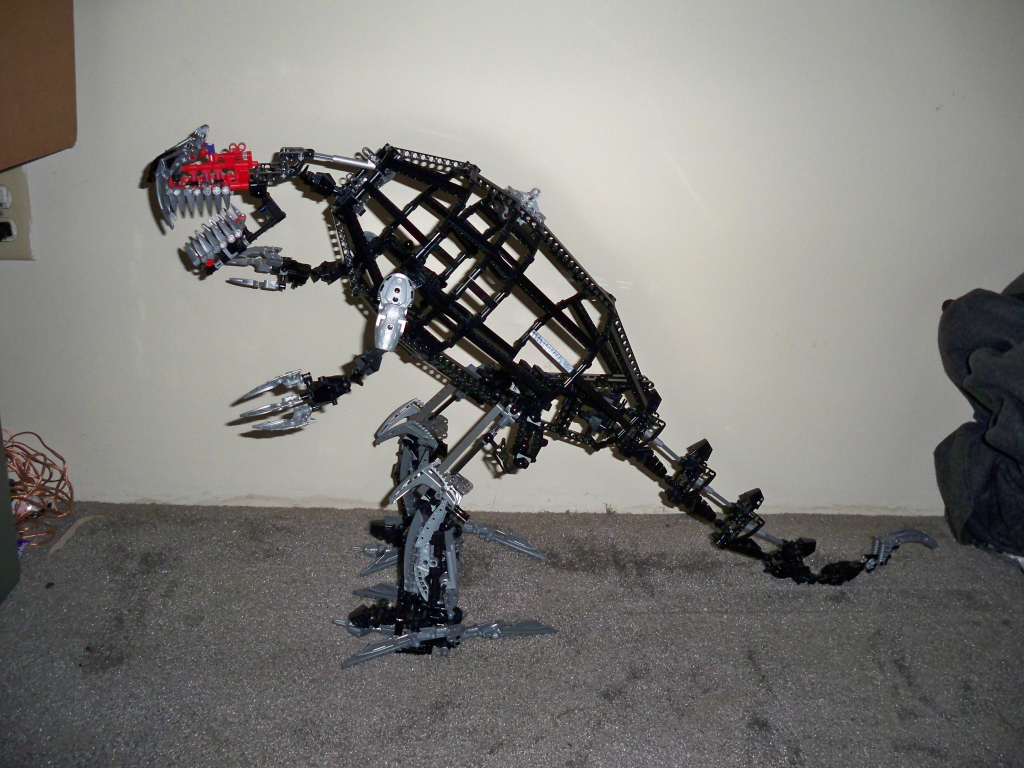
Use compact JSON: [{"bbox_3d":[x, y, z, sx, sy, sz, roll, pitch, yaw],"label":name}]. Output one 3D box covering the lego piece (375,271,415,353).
[{"bbox_3d":[-0.101,-0.062,0.893,0.028,0.065,0.022,7,14,-8],"label":"lego piece"}]

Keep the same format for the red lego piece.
[{"bbox_3d":[-0.280,-0.202,0.965,0.076,0.046,0.050,-1,14,-8],"label":"red lego piece"}]

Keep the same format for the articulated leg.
[{"bbox_3d":[-0.068,0.127,1.009,0.210,0.238,0.145,-1,14,-6],"label":"articulated leg"}]

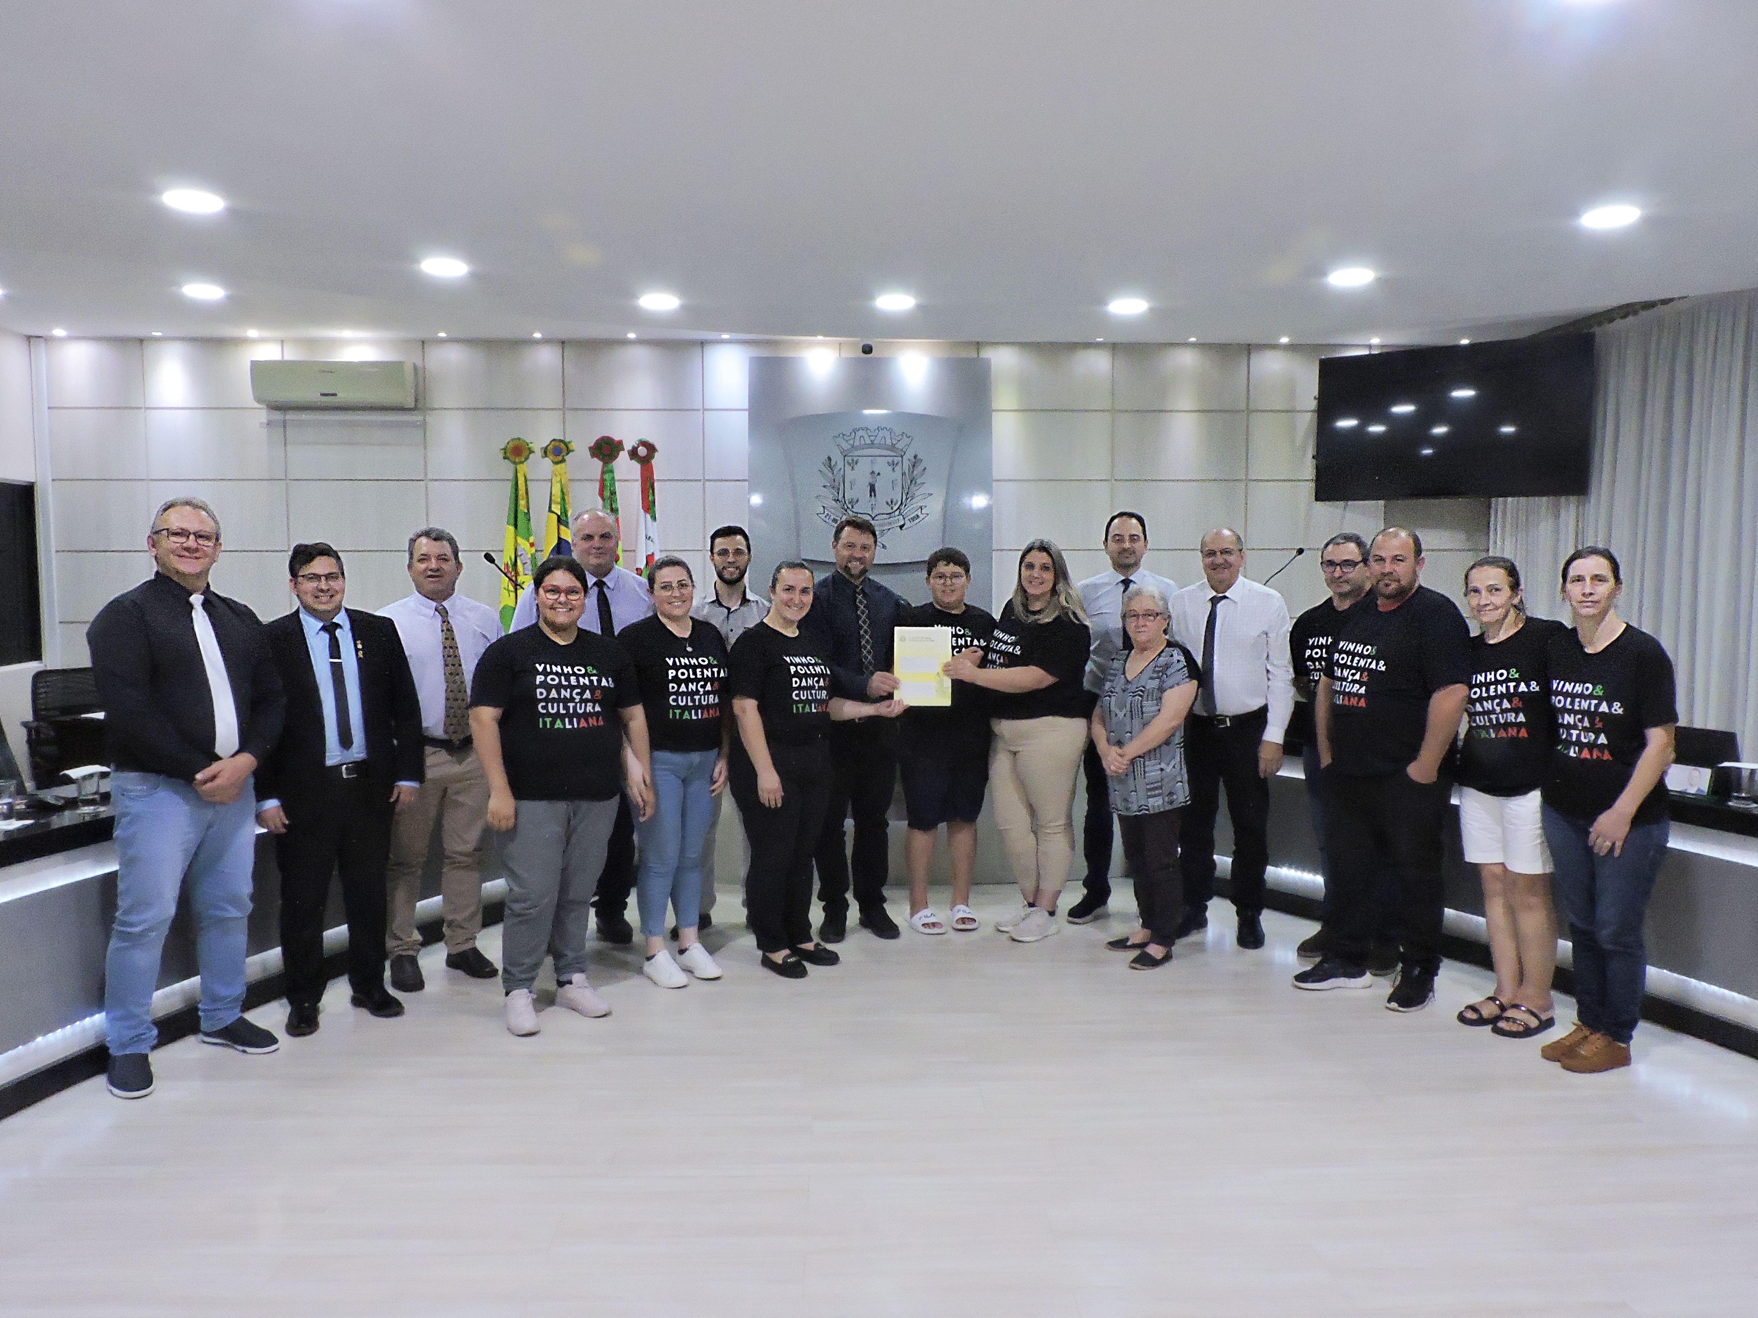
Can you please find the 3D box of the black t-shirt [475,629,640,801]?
[{"bbox_3d":[-1.129,0.181,4.274,0.590,0.610,0.380,-2,5,-27],"label":"black t-shirt"}]

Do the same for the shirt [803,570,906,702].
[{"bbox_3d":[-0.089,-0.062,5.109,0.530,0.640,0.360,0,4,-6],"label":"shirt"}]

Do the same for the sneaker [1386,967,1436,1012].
[{"bbox_3d":[1.935,1.186,4.464,0.300,0.120,0.110,-4,6,-45],"label":"sneaker"}]

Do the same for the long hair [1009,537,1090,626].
[{"bbox_3d":[0.737,-0.331,5.298,0.300,0.380,0.250,1,5,14],"label":"long hair"}]

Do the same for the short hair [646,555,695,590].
[{"bbox_3d":[-0.791,-0.312,4.609,0.178,0.170,0.205,-2,4,-20],"label":"short hair"}]

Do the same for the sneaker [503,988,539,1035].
[{"bbox_3d":[-1.250,1.206,4.225,0.100,0.115,0.260,-2,5,-24],"label":"sneaker"}]

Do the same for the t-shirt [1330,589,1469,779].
[{"bbox_3d":[1.960,0.080,4.585,0.370,0.690,0.540,-3,5,-33],"label":"t-shirt"}]

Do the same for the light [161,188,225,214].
[{"bbox_3d":[-2.782,-1.857,4.943,0.225,0.030,0.225,0,4,0],"label":"light"}]

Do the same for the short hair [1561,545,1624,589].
[{"bbox_3d":[2.262,-0.290,3.865,0.175,0.165,0.200,3,5,36],"label":"short hair"}]

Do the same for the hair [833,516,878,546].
[{"bbox_3d":[-0.102,-0.533,5.165,0.180,0.150,0.200,0,4,-6],"label":"hair"}]

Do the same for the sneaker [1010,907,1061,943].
[{"bbox_3d":[0.662,1.126,5.164,0.255,0.105,0.098,-3,5,-33],"label":"sneaker"}]

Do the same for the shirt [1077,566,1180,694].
[{"bbox_3d":[1.124,-0.096,5.489,0.500,0.640,0.290,1,4,12],"label":"shirt"}]

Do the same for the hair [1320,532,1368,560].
[{"bbox_3d":[1.857,-0.422,4.822,0.170,0.160,0.200,3,5,34],"label":"hair"}]

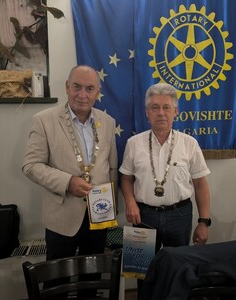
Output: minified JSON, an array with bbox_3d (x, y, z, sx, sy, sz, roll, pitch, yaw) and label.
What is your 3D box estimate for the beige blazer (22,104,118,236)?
[{"bbox_3d":[-0.247,0.091,1.430,0.500,0.700,0.340,-2,7,-25],"label":"beige blazer"}]

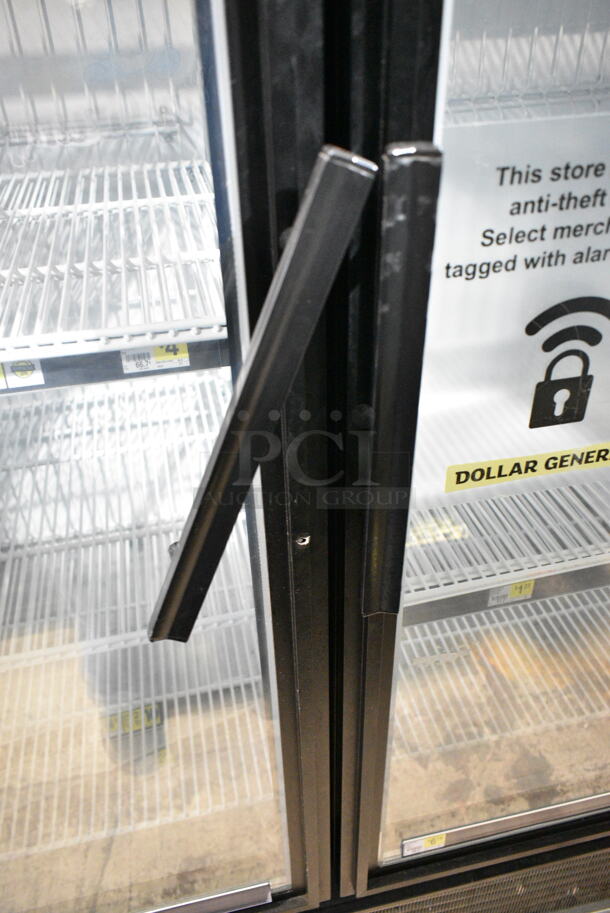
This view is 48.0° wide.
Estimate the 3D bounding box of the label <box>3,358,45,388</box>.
[{"bbox_3d":[-0.226,-0.068,0.550,0.029,0.025,0.002,-8,24,-9],"label":"label"}]

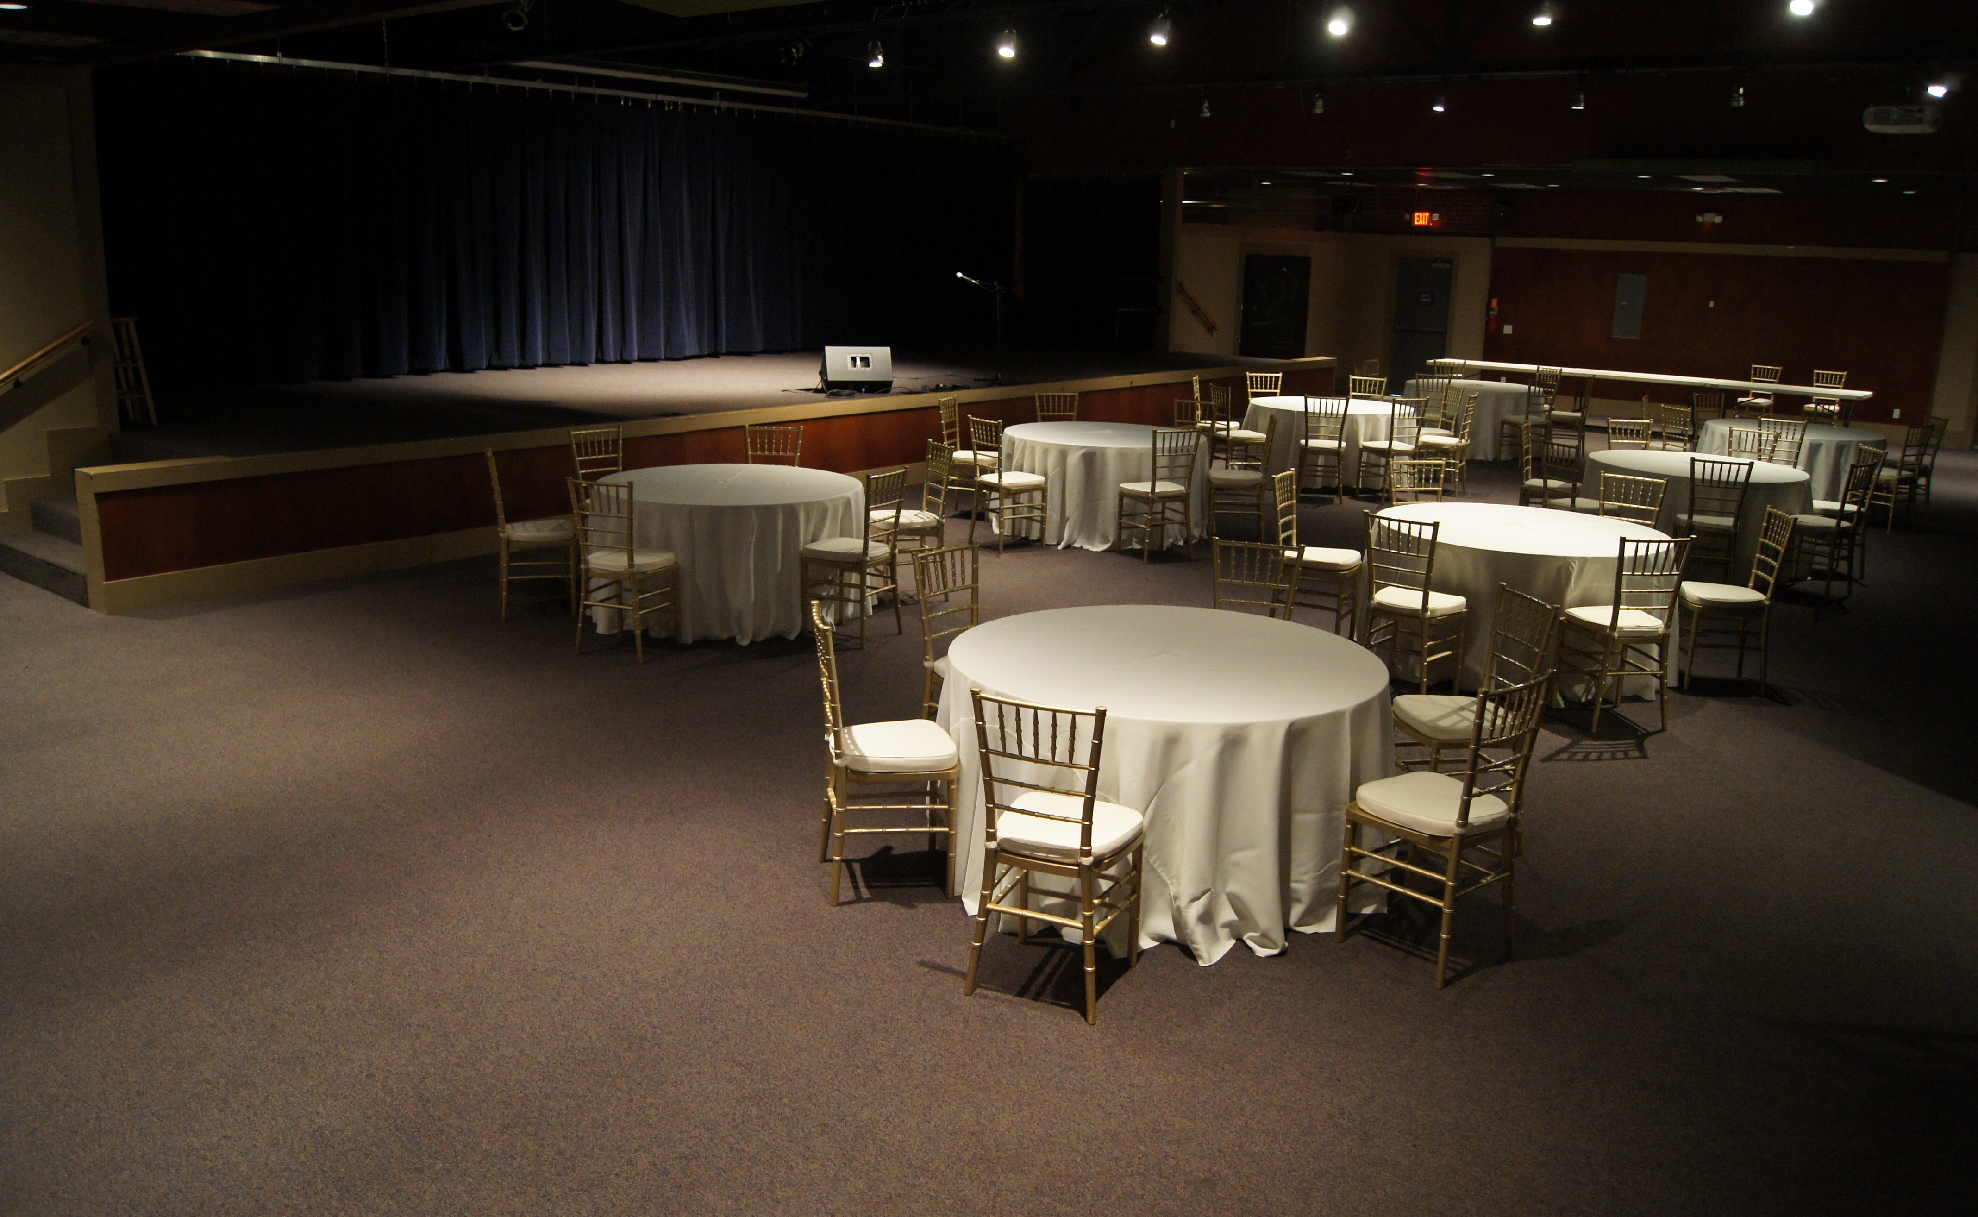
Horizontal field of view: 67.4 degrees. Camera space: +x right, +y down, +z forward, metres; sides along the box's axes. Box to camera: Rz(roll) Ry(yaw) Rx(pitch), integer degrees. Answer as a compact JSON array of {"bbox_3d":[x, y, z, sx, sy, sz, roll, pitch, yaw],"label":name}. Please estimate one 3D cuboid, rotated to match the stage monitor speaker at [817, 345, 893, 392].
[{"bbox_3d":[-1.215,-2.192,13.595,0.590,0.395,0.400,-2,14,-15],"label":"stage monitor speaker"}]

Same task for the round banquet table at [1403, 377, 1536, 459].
[{"bbox_3d":[5.434,-2.163,16.908,1.570,0.748,1.570,2,14,0],"label":"round banquet table"}]

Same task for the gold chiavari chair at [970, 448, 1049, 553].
[{"bbox_3d":[0.135,-0.916,10.794,0.435,0.930,0.410,-8,17,-34],"label":"gold chiavari chair"}]

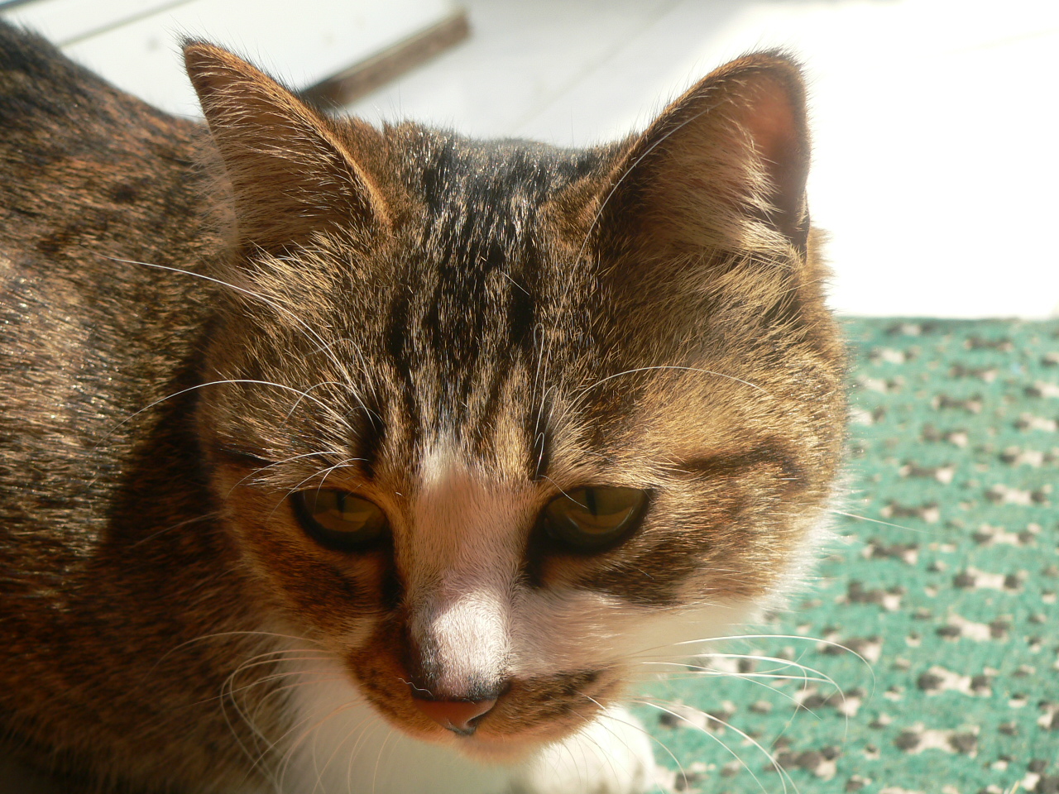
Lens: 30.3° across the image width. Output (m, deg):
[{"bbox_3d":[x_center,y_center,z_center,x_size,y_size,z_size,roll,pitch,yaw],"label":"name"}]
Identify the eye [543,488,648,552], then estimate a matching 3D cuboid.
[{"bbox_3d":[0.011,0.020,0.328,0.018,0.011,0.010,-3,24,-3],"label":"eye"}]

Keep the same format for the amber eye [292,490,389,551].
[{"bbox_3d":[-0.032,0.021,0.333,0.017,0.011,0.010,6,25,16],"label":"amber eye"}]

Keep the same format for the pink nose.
[{"bbox_3d":[-0.012,0.051,0.312,0.013,0.009,0.007,1,24,7],"label":"pink nose"}]

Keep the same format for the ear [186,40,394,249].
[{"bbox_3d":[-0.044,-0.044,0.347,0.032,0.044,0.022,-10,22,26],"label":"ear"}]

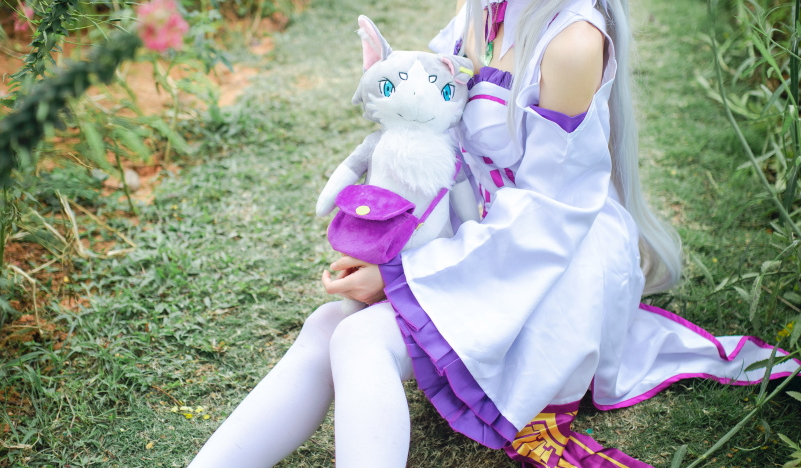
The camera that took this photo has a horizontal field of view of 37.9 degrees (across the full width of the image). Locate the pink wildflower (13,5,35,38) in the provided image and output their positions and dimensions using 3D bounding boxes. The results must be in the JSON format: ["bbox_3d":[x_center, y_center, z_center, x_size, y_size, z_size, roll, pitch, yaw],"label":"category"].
[{"bbox_3d":[-0.840,-0.476,2.600,0.055,0.065,0.055,-10,32,-16],"label":"pink wildflower"}]

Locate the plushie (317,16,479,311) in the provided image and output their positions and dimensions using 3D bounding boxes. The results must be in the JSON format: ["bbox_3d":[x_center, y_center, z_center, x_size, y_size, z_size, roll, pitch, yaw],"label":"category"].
[{"bbox_3d":[-0.004,-0.090,1.530,0.210,0.385,0.170,3,22,5],"label":"plushie"}]

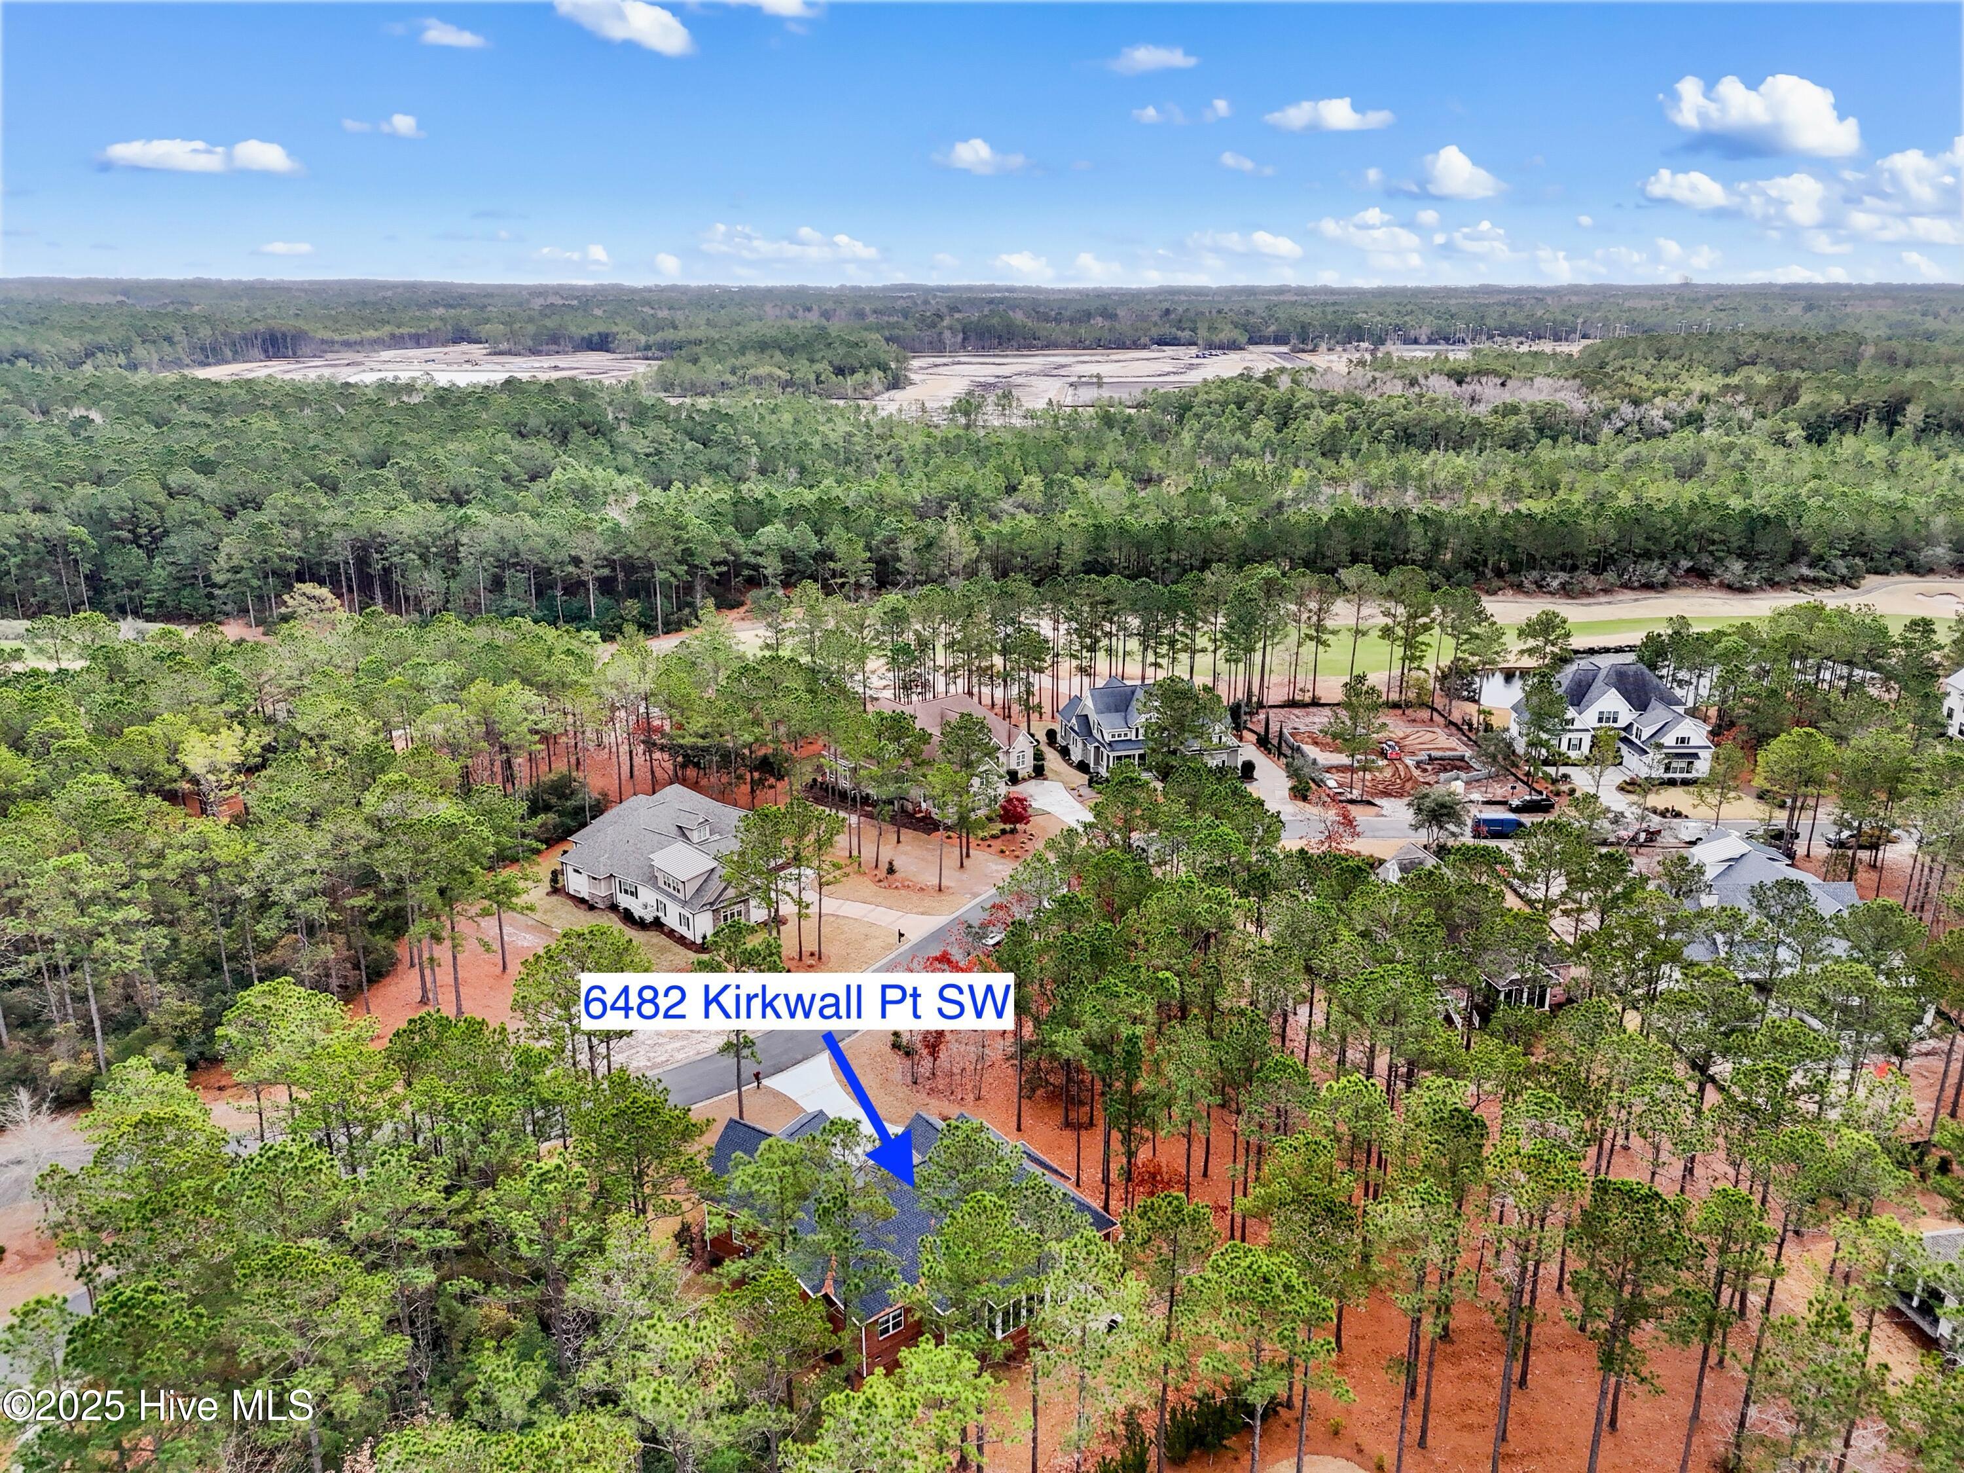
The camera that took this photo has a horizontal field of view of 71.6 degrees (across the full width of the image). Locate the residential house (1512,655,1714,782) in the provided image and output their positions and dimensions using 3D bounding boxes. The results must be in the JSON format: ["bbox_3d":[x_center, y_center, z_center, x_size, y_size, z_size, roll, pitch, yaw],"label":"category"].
[{"bbox_3d":[83.630,-2.570,180.240,22.000,10.600,19.700,-1,19,-3],"label":"residential house"}]

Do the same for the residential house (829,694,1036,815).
[{"bbox_3d":[-4.000,1.440,170.940,21.300,8.400,23.500,-16,24,-39],"label":"residential house"}]

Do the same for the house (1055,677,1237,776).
[{"bbox_3d":[20.990,-2.610,181.330,18.000,9.600,20.700,-6,20,-19],"label":"house"}]

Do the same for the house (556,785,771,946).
[{"bbox_3d":[-30.260,11.420,140.980,24.500,8.400,19.500,17,25,40],"label":"house"}]

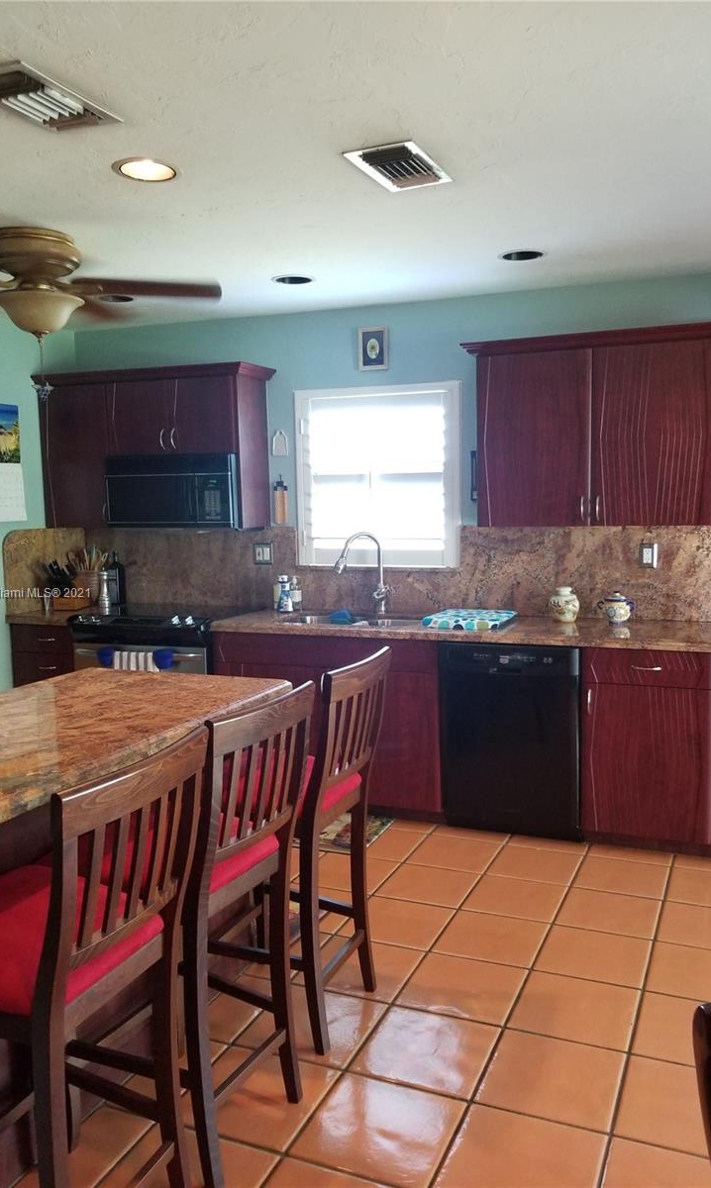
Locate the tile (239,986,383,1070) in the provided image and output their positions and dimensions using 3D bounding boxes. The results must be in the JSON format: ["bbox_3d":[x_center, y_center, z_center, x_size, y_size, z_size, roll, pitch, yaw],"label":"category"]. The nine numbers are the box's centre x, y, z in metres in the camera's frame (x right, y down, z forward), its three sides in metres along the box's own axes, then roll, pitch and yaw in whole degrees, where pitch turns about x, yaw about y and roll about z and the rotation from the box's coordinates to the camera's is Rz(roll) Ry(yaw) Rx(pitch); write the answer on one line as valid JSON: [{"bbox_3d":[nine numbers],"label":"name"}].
[{"bbox_3d":[-0.113,1.208,2.502,0.323,0.012,0.323,1,6,24],"label":"tile"}]

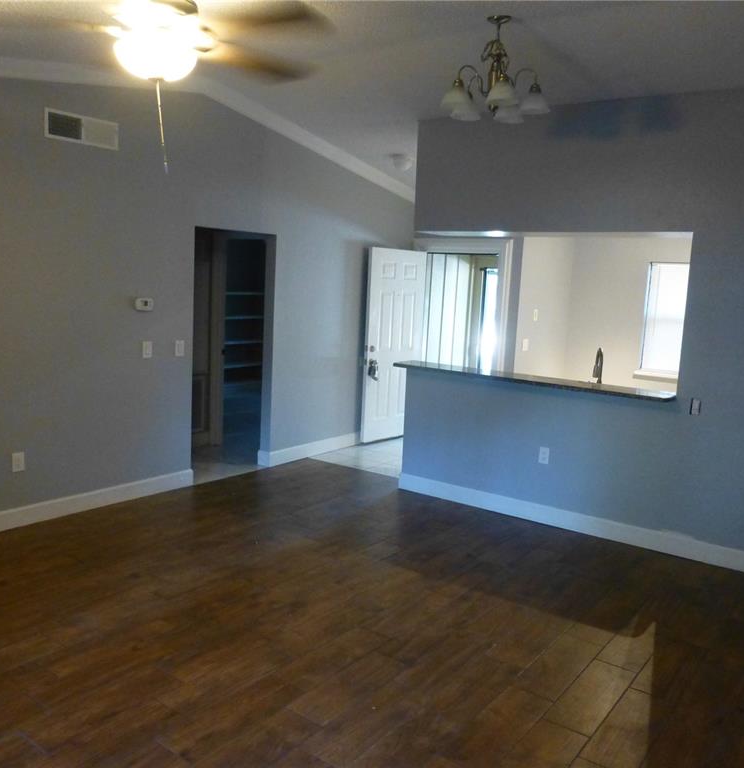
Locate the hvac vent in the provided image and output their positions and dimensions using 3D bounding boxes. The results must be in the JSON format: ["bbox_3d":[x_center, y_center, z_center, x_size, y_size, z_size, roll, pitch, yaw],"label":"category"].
[{"bbox_3d":[-1.863,-1.646,4.604,0.020,0.178,0.523,8,9,35],"label":"hvac vent"}]

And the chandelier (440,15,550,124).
[{"bbox_3d":[0.682,-1.736,3.888,0.605,0.501,0.605,3,8,0],"label":"chandelier"}]

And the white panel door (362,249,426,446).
[{"bbox_3d":[0.255,-0.423,7.825,0.050,2.053,0.913,9,10,40],"label":"white panel door"}]

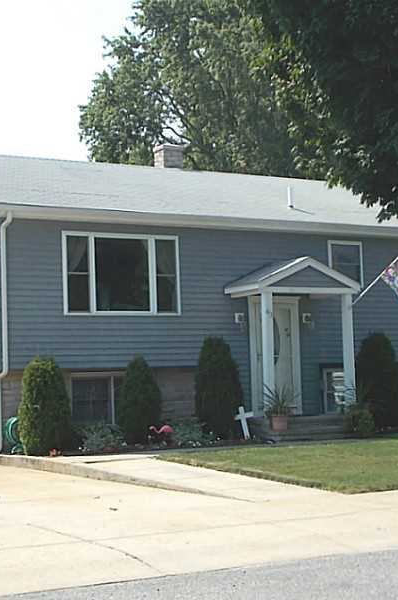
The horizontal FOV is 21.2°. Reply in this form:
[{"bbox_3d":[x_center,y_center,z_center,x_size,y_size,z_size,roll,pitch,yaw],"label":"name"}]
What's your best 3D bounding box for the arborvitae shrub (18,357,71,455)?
[{"bbox_3d":[-2.611,1.783,18.085,0.910,1.650,0.900,-2,-4,0],"label":"arborvitae shrub"}]

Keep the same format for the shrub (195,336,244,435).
[{"bbox_3d":[0.365,1.618,19.933,0.920,1.880,0.900,-2,-4,0],"label":"shrub"}]

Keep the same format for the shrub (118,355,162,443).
[{"bbox_3d":[-1.046,1.783,18.805,0.770,1.637,0.770,-2,-5,0],"label":"shrub"}]

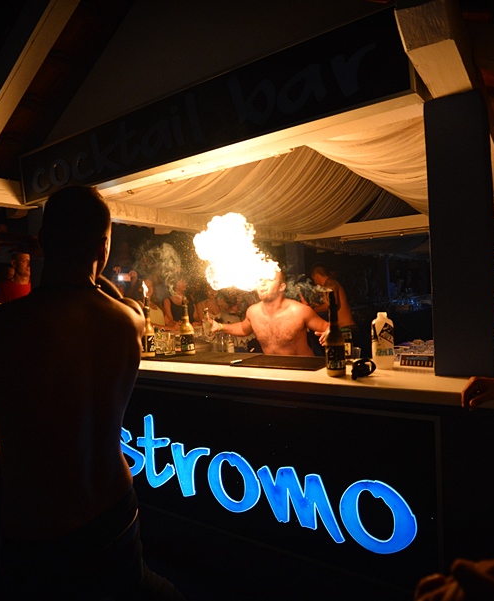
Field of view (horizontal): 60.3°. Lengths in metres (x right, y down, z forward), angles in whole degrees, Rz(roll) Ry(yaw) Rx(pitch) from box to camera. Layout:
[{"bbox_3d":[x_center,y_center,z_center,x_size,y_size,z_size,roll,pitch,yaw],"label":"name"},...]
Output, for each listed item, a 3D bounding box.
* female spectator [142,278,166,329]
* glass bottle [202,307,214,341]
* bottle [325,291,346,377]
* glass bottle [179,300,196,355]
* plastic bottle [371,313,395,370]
[{"bbox_3d":[-0.959,0.586,4.538,0.460,1.660,0.360,-3,1,-37],"label":"female spectator"},{"bbox_3d":[-0.237,0.138,2.550,0.066,0.205,0.066,-3,1,0],"label":"glass bottle"},{"bbox_3d":[0.366,0.138,1.780,0.080,0.355,0.080,-3,1,11],"label":"bottle"},{"bbox_3d":[-0.371,0.157,2.620,0.083,0.350,0.083,-3,1,-17],"label":"glass bottle"},{"bbox_3d":[0.600,0.176,1.870,0.097,0.247,0.093,-3,1,6],"label":"plastic bottle"}]

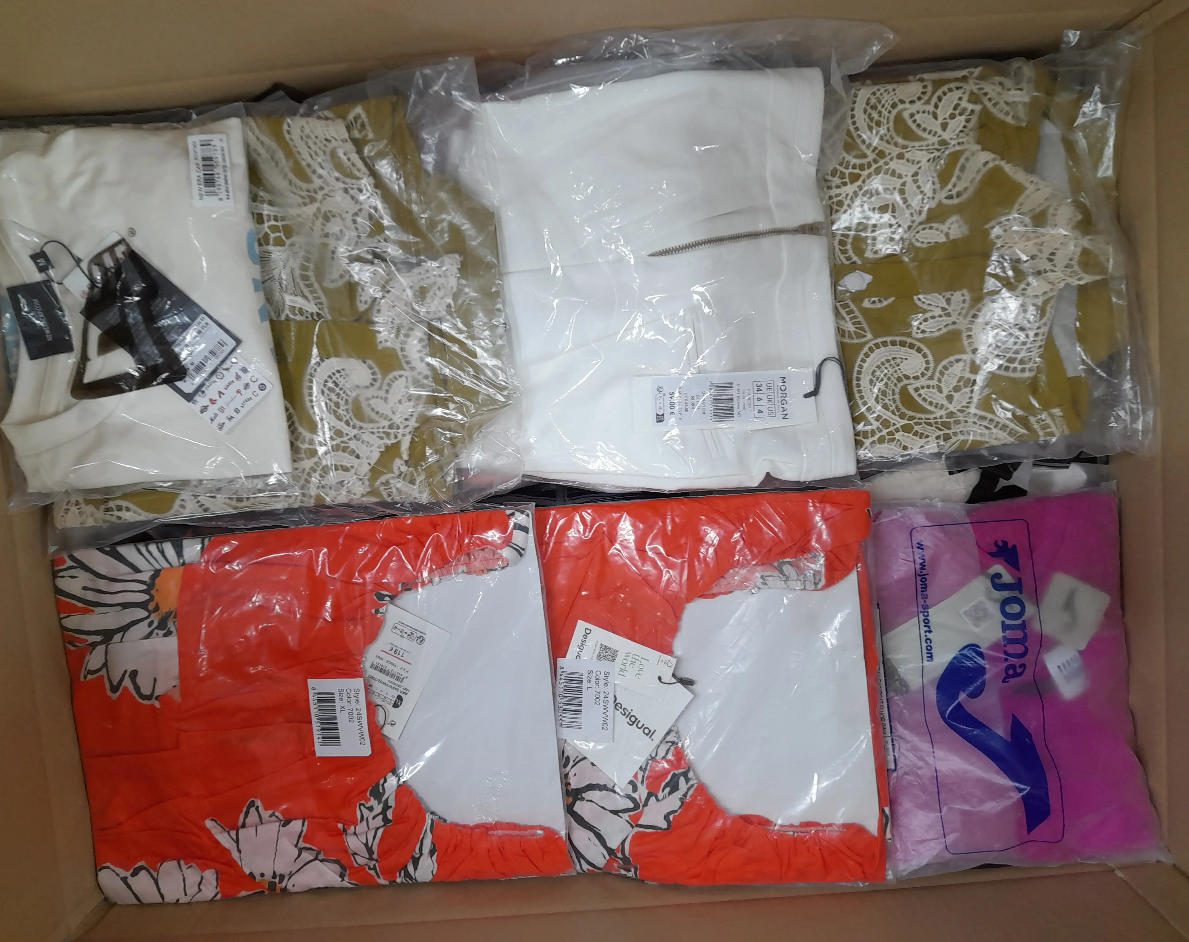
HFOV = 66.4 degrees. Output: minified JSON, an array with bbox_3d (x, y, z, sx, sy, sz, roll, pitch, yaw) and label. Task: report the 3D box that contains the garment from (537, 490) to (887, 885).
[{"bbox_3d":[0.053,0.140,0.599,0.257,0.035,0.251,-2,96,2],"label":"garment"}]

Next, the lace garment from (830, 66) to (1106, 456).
[{"bbox_3d":[0.225,-0.126,0.572,0.164,0.037,0.227,-3,96,2],"label":"lace garment"}]

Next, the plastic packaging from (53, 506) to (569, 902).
[{"bbox_3d":[-0.186,0.155,0.619,0.319,0.035,0.254,-3,96,2],"label":"plastic packaging"}]

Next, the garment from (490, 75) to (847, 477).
[{"bbox_3d":[0.047,-0.115,0.576,0.206,0.037,0.241,-3,96,2],"label":"garment"}]

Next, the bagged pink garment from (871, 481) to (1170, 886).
[{"bbox_3d":[0.264,0.136,0.605,0.173,0.045,0.246,-3,96,2],"label":"bagged pink garment"}]

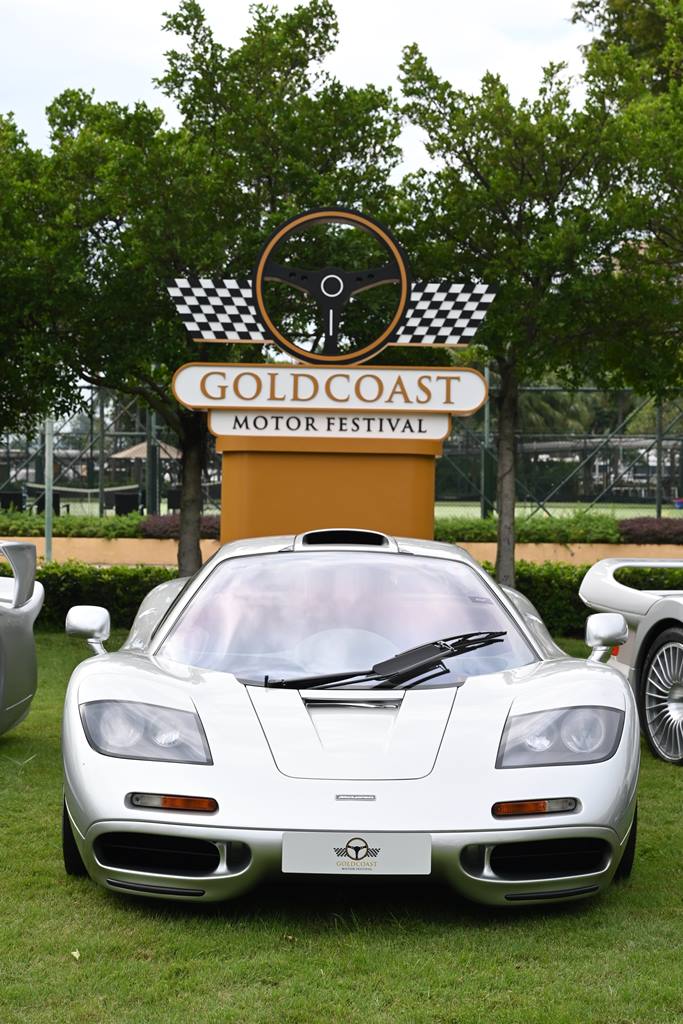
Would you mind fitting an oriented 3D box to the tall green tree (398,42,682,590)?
[{"bbox_3d":[1.553,-1.305,14.800,2.400,4.700,2.400,1,1,0],"label":"tall green tree"}]

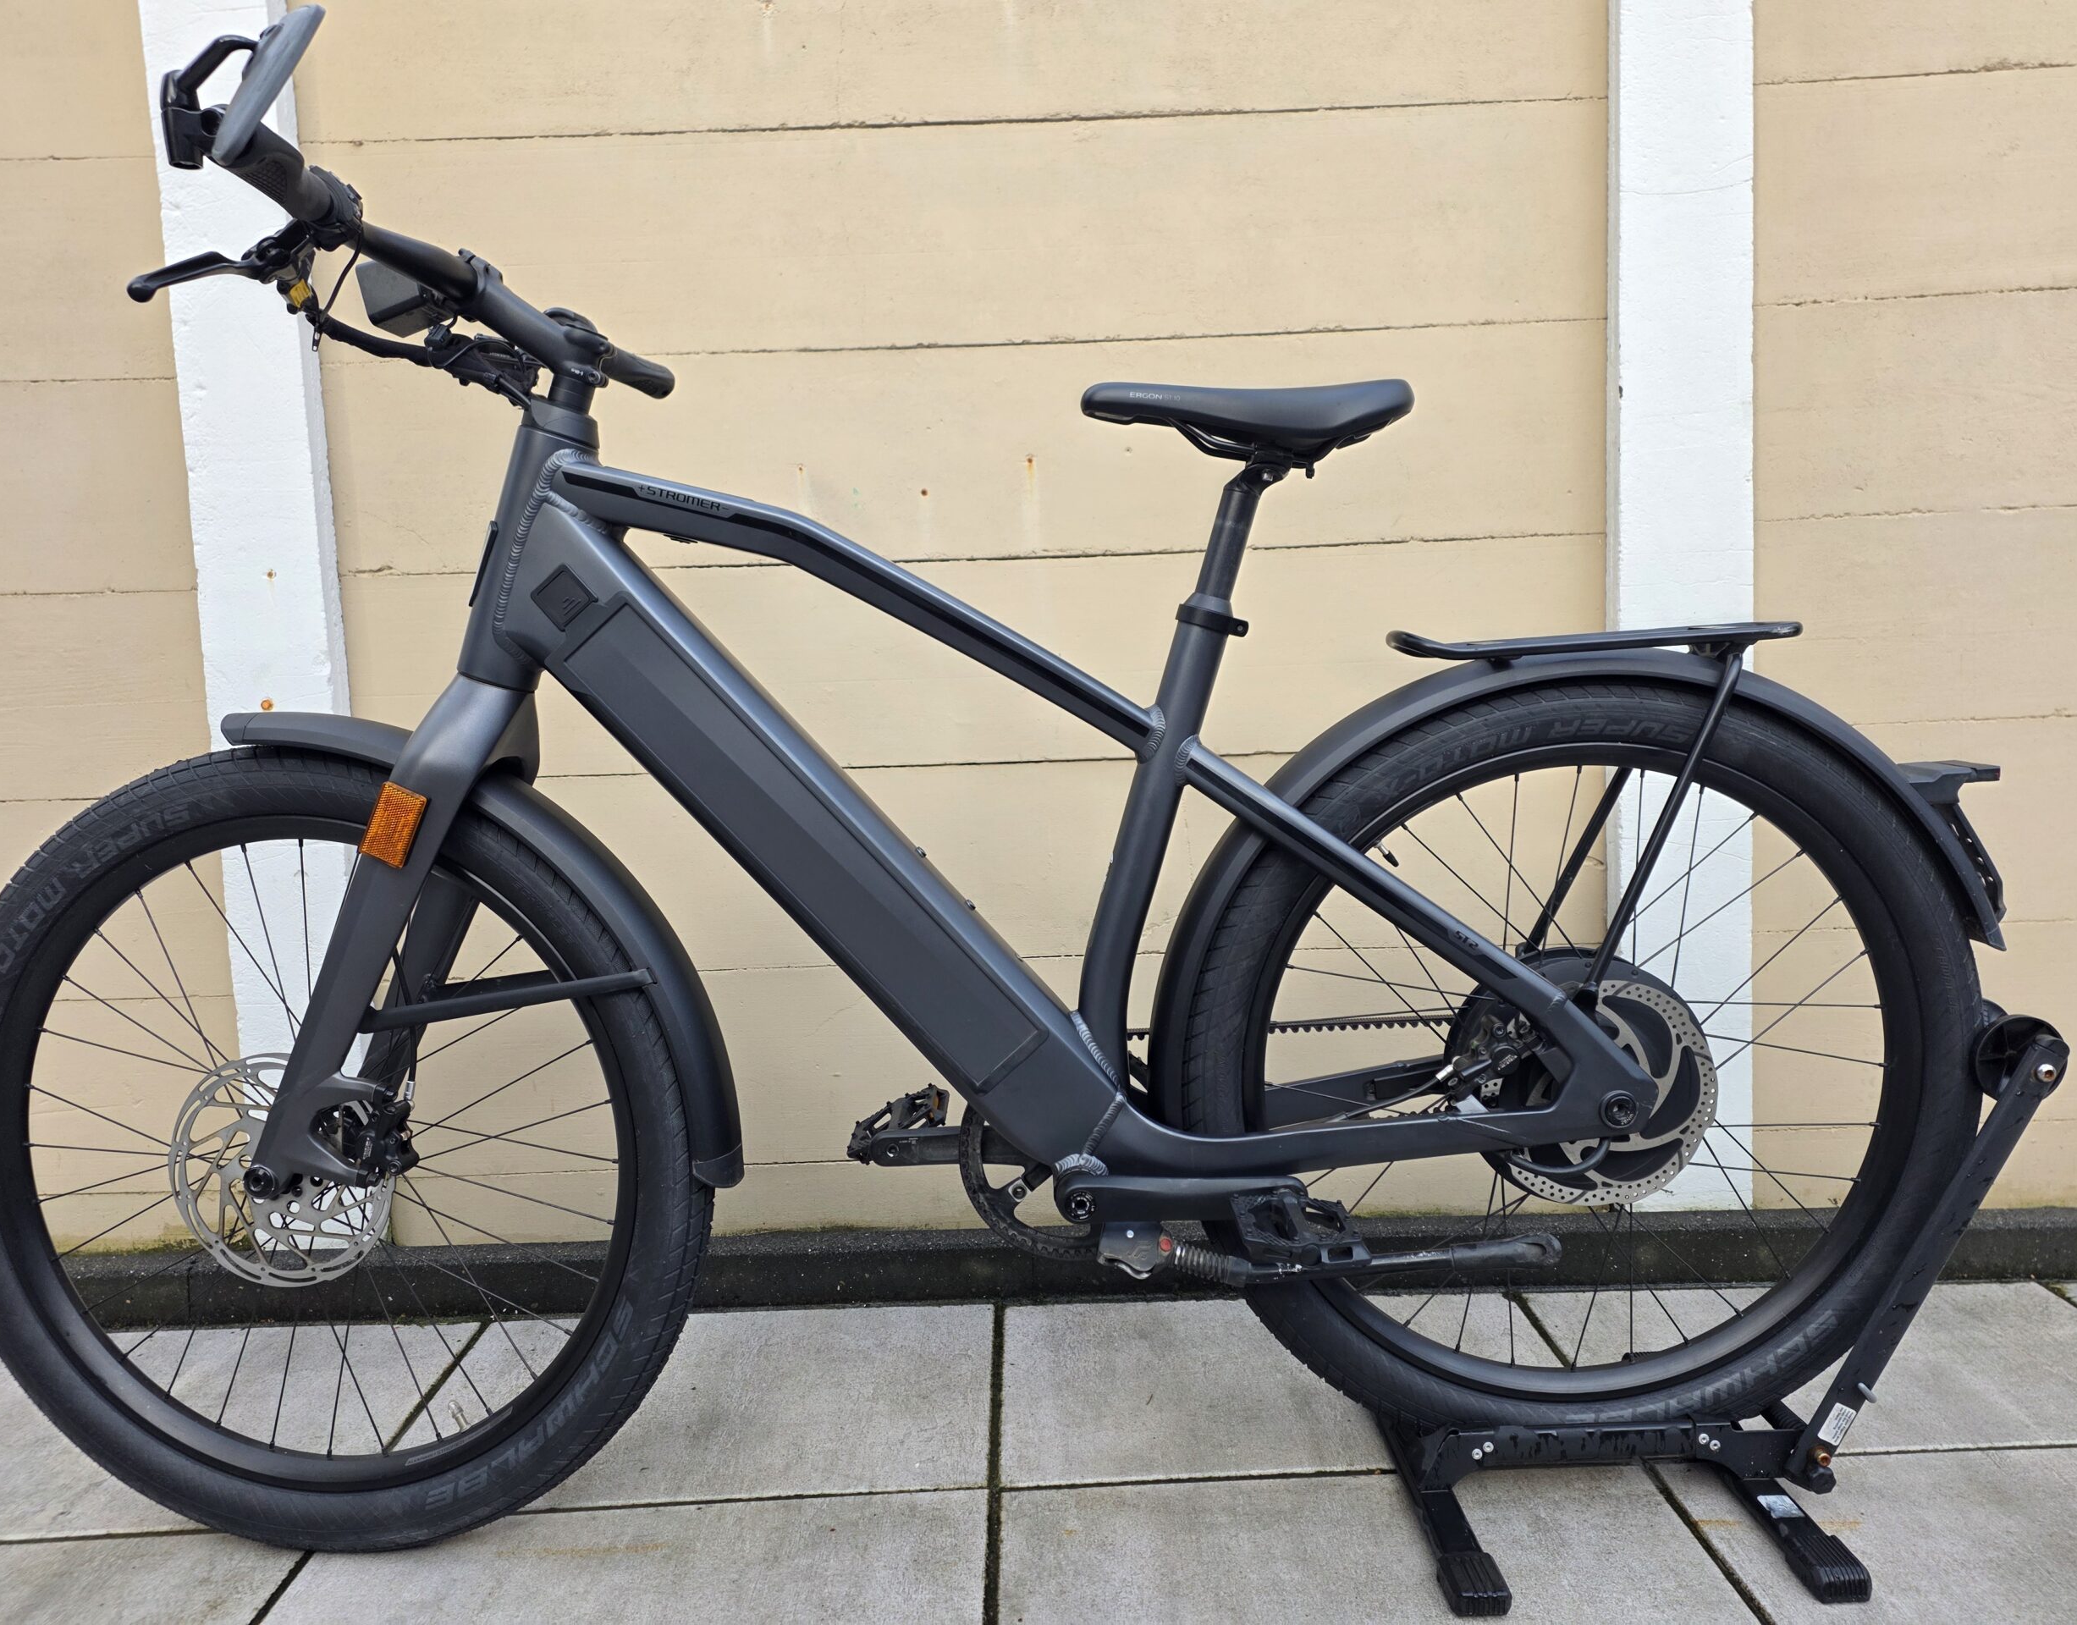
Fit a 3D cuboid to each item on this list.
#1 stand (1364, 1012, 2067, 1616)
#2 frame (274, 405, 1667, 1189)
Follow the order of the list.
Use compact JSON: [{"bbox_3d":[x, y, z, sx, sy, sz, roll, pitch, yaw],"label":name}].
[{"bbox_3d":[0.591,0.386,1.284,0.557,0.418,0.377,-2,6,0],"label":"stand"},{"bbox_3d":[-0.075,-0.019,1.231,1.169,0.672,0.185,-2,6,0],"label":"frame"}]

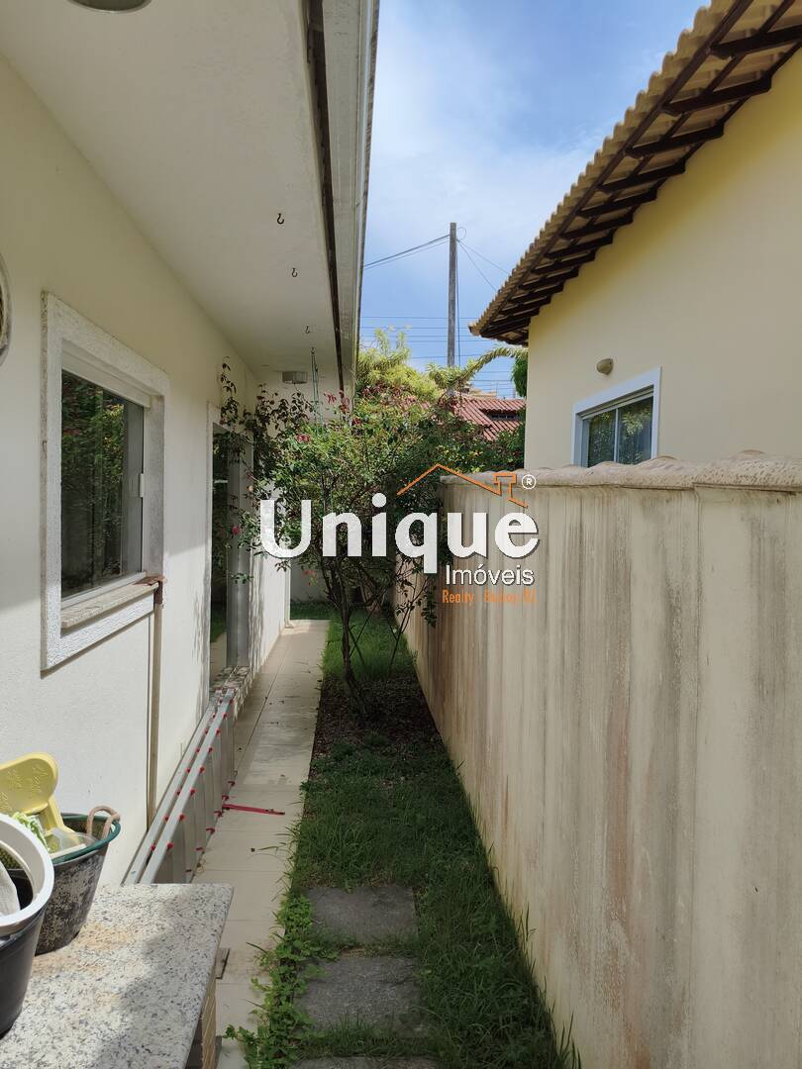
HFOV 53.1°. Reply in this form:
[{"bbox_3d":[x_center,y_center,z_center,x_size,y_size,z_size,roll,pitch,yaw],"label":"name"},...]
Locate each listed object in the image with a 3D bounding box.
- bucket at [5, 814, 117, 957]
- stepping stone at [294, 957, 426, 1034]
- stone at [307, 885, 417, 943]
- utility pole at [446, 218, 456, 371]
[{"bbox_3d":[-0.837,0.824,1.890,0.315,0.240,0.315,1,2,-4],"label":"bucket"},{"bbox_3d":[-0.143,1.715,2.966,0.485,0.045,0.485,1,2,-4],"label":"stepping stone"},{"bbox_3d":[-0.184,1.690,3.534,0.485,0.045,0.485,1,2,-4],"label":"stone"},{"bbox_3d":[0.968,-2.532,16.156,0.150,7.370,0.150,1,2,-4],"label":"utility pole"}]

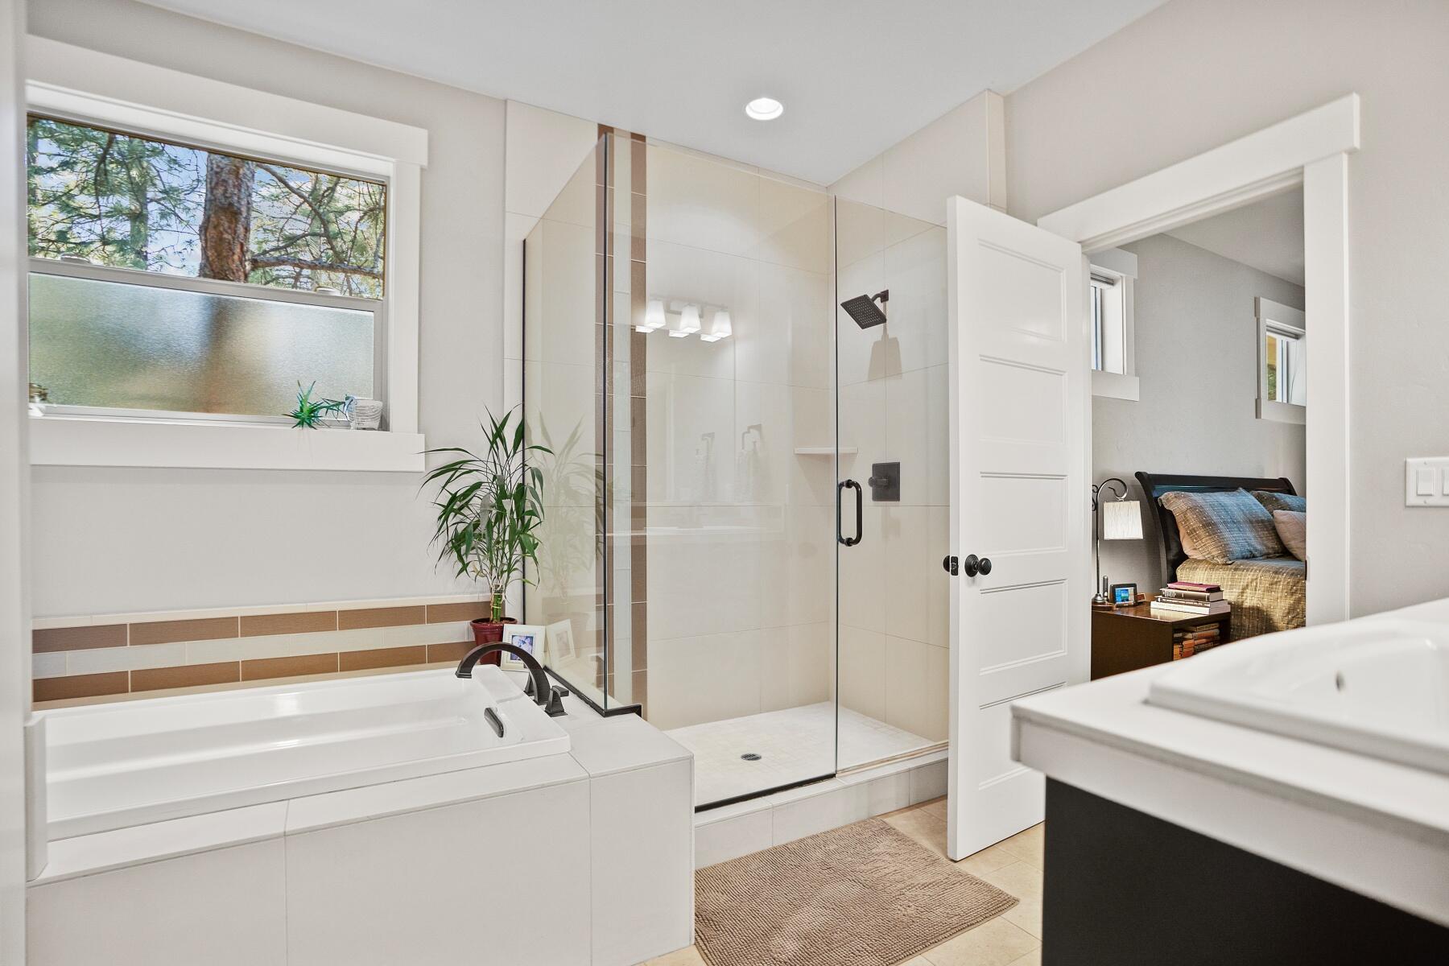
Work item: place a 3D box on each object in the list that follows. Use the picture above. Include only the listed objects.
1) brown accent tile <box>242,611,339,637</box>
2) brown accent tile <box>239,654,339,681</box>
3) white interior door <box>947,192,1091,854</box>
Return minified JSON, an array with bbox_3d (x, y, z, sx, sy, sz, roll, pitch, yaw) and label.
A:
[{"bbox_3d":[-1.572,0.510,2.333,0.291,0.072,0.011,1,-1,-27],"label":"brown accent tile"},{"bbox_3d":[-1.564,0.663,2.319,0.290,0.073,0.010,0,0,-28],"label":"brown accent tile"},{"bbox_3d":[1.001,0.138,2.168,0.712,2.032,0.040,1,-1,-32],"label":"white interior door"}]

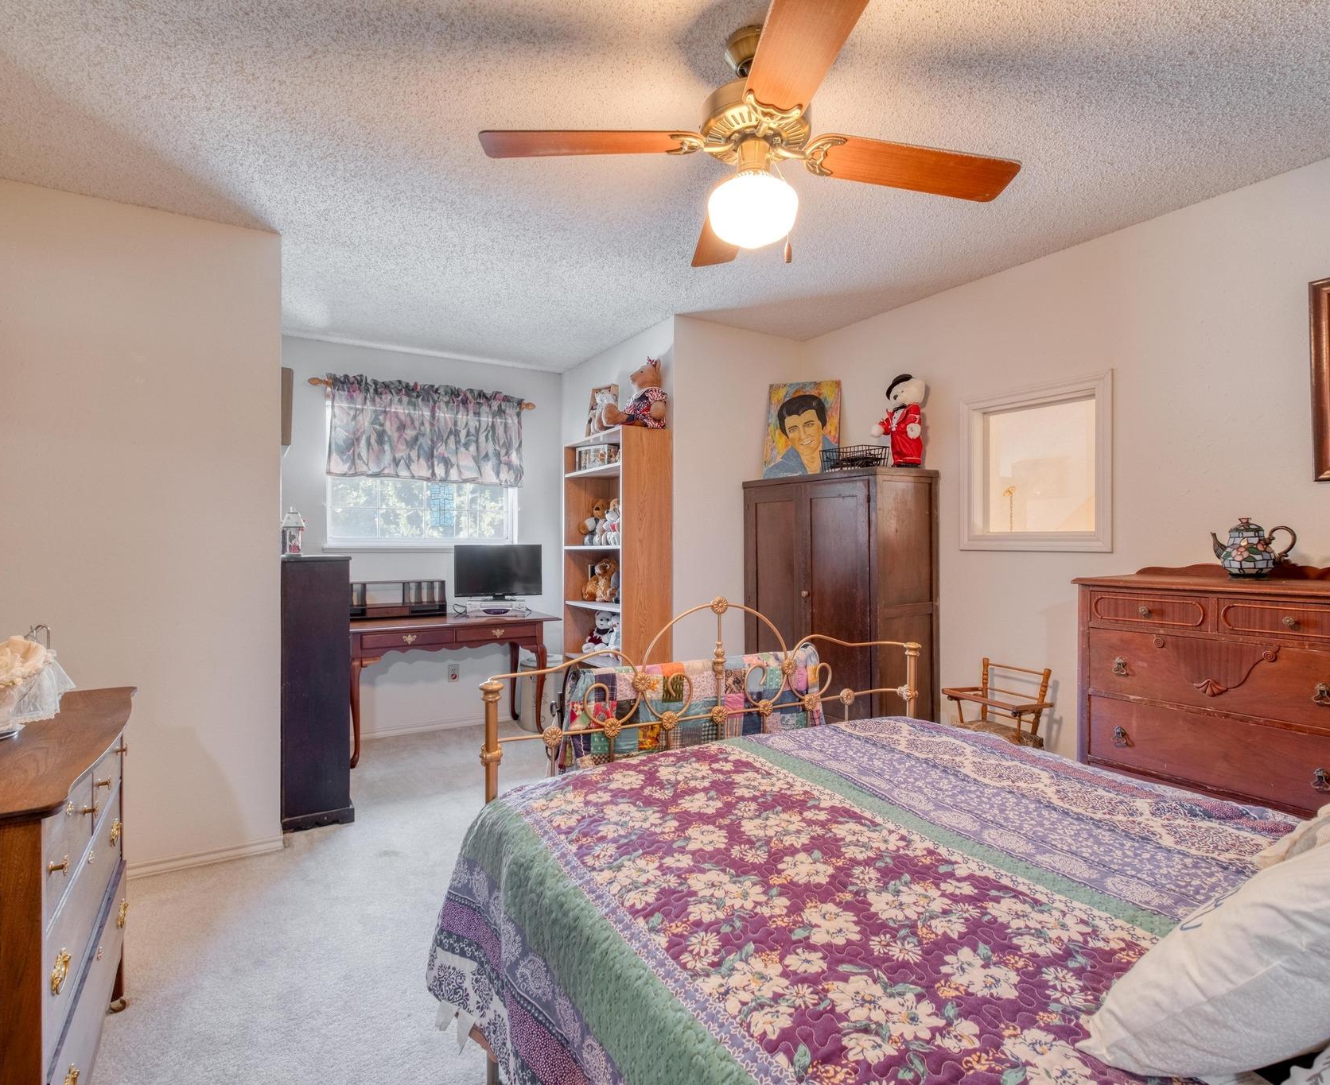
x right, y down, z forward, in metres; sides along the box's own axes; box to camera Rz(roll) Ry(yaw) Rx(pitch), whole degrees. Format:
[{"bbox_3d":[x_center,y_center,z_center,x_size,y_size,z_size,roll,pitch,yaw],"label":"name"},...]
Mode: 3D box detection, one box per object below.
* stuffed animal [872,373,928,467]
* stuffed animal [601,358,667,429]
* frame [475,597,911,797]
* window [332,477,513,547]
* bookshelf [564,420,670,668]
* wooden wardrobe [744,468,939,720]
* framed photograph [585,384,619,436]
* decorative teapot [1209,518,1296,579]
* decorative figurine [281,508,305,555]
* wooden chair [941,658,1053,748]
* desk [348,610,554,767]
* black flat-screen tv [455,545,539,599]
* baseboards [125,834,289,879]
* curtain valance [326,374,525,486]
[{"bbox_3d":[1.125,-0.575,3.260,0.190,0.470,0.220,0,0,-29],"label":"stuffed animal"},{"bbox_3d":[-0.186,-0.792,3.623,0.340,0.385,0.250,0,0,-21],"label":"stuffed animal"},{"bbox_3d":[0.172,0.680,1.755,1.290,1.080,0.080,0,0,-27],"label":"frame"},{"bbox_3d":[-1.550,-0.410,4.430,1.190,0.900,0.100,0,0,-29],"label":"window"},{"bbox_3d":[-0.285,0.319,3.863,0.300,1.800,0.780,0,0,-29],"label":"bookshelf"},{"bbox_3d":[0.877,0.447,3.554,0.450,1.565,0.945,0,0,-33],"label":"wooden wardrobe"},{"bbox_3d":[-0.362,-0.735,3.852,0.025,0.298,0.205,12,-8,-39],"label":"framed photograph"},{"bbox_3d":[1.895,0.028,2.190,0.140,0.195,0.208,0,0,-38],"label":"decorative teapot"},{"bbox_3d":[-1.618,-0.048,2.954,0.090,0.220,0.090,0,0,-43],"label":"decorative figurine"},{"bbox_3d":[1.386,0.876,2.853,0.310,0.710,0.370,0,0,-25],"label":"wooden chair"},{"bbox_3d":[-1.335,0.850,4.160,1.280,0.740,0.570,0,0,-30],"label":"desk"},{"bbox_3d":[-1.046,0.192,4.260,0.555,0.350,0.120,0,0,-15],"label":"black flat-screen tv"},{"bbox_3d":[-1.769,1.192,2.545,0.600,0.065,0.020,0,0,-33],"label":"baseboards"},{"bbox_3d":[-1.482,-0.686,4.335,1.230,0.590,0.100,0,0,-33],"label":"curtain valance"}]

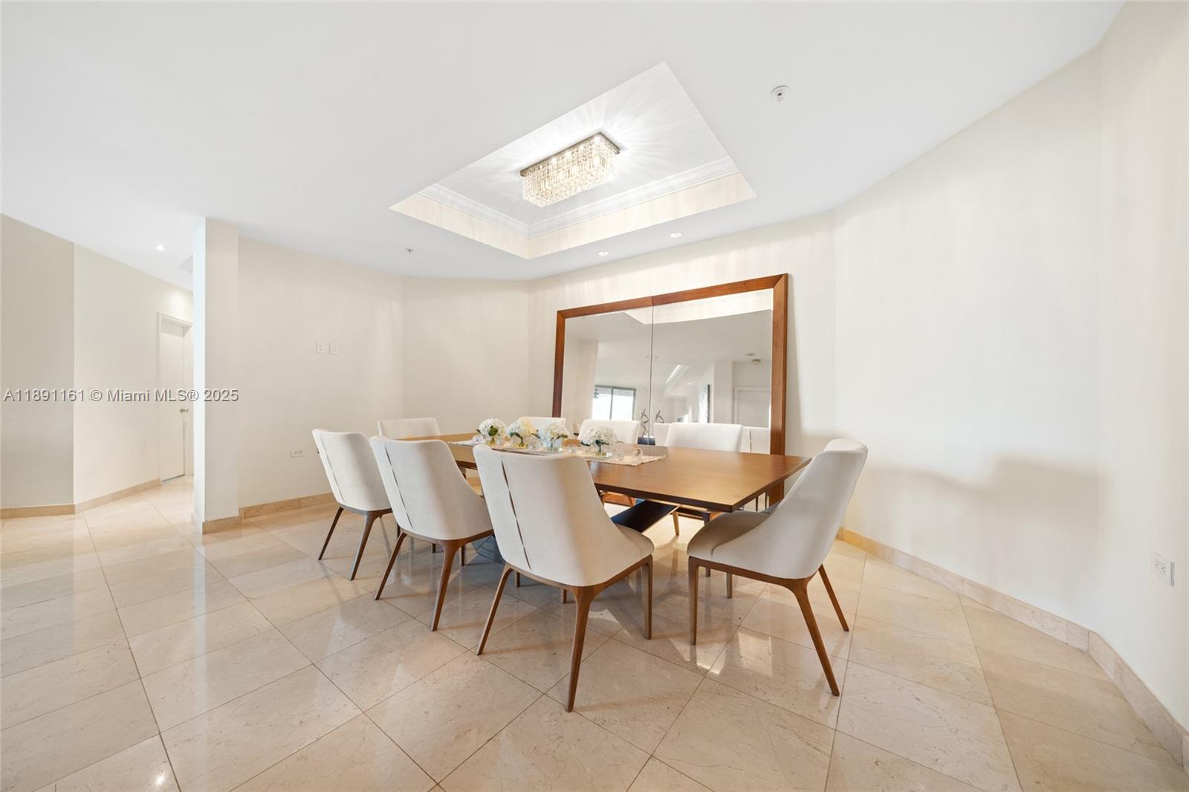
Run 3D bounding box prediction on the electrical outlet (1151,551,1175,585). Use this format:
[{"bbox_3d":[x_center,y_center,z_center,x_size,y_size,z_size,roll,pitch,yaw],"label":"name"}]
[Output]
[{"bbox_3d":[1.800,0.545,1.256,0.010,0.073,0.115,-1,-1,36],"label":"electrical outlet"}]

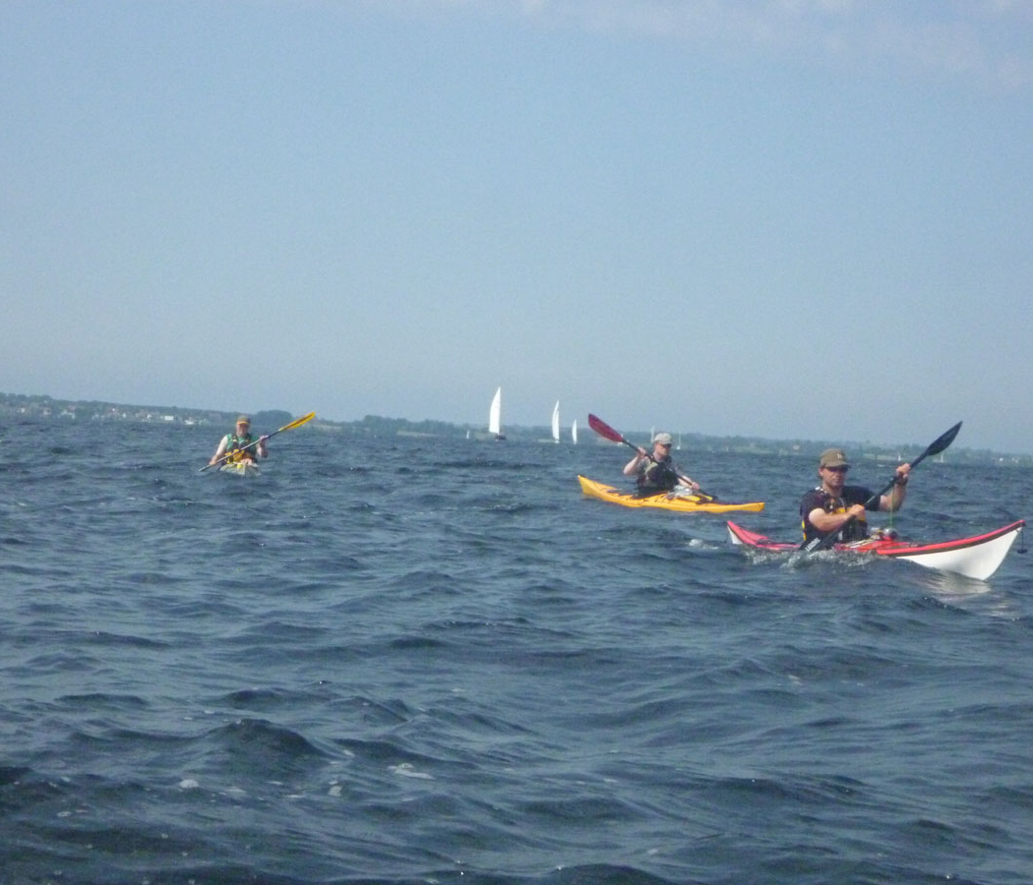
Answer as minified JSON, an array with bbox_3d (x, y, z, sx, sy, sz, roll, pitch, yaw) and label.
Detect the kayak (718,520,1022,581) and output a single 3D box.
[{"bbox_3d":[2.263,0.744,18.294,0.550,0.460,5.250,3,-2,-14],"label":"kayak"}]

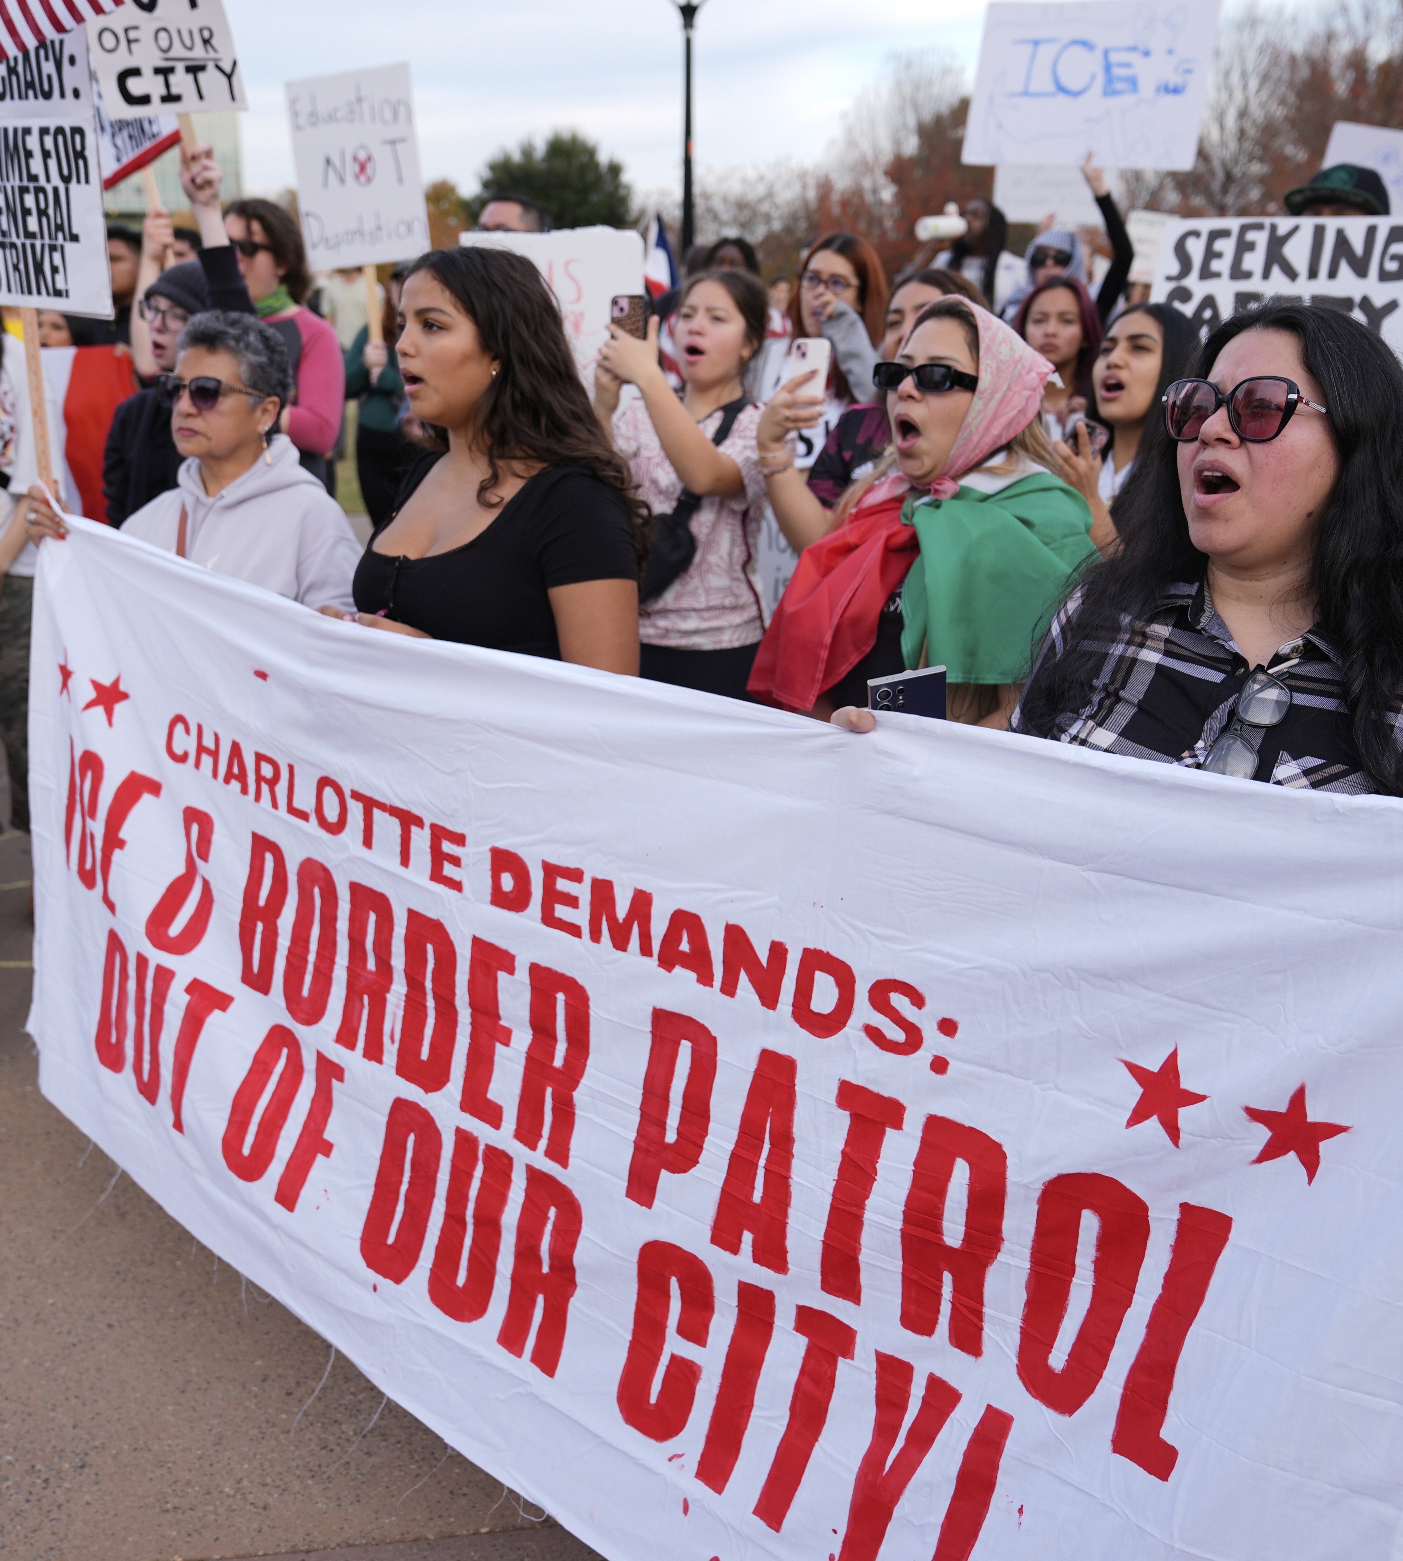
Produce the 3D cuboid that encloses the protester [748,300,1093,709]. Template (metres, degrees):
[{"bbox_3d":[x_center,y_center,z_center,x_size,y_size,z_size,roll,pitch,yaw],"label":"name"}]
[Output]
[{"bbox_3d":[0.315,0.120,2.303,0.530,1.600,0.460,10,19,29],"label":"protester"}]

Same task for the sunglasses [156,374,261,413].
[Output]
[{"bbox_3d":[-0.768,-0.611,2.492,0.143,0.055,0.140,11,10,26],"label":"sunglasses"}]

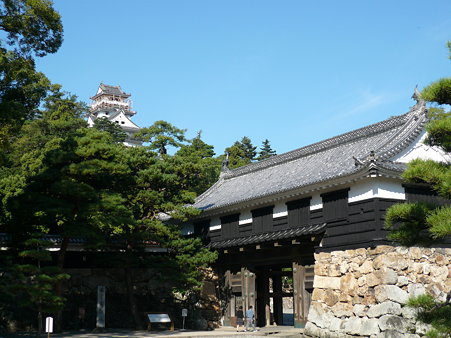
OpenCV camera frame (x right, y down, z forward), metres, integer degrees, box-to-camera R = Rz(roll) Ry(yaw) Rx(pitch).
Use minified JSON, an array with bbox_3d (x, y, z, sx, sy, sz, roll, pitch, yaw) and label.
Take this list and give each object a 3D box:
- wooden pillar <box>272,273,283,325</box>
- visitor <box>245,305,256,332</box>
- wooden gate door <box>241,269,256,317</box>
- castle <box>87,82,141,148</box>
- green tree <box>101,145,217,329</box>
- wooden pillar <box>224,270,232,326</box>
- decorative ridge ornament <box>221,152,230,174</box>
[{"bbox_3d":[3.650,8.921,53.467,0.450,3.900,0.450,6,-12,-28],"label":"wooden pillar"},{"bbox_3d":[1.585,9.523,48.884,0.520,1.640,0.420,-4,-11,20],"label":"visitor"},{"bbox_3d":[1.570,8.466,51.393,0.600,4.150,0.720,6,-12,-28],"label":"wooden gate door"},{"bbox_3d":[-30.463,-14.423,209.002,14.000,19.000,12.500,6,-12,-28],"label":"castle"},{"bbox_3d":[-4.297,4.376,51.554,7.800,12.450,7.600,0,-10,0],"label":"green tree"},{"bbox_3d":[0.181,8.954,53.646,0.450,4.000,0.500,6,-12,-28],"label":"wooden pillar"},{"bbox_3d":[0.000,-0.545,59.813,0.420,1.600,0.750,6,-12,-28],"label":"decorative ridge ornament"}]

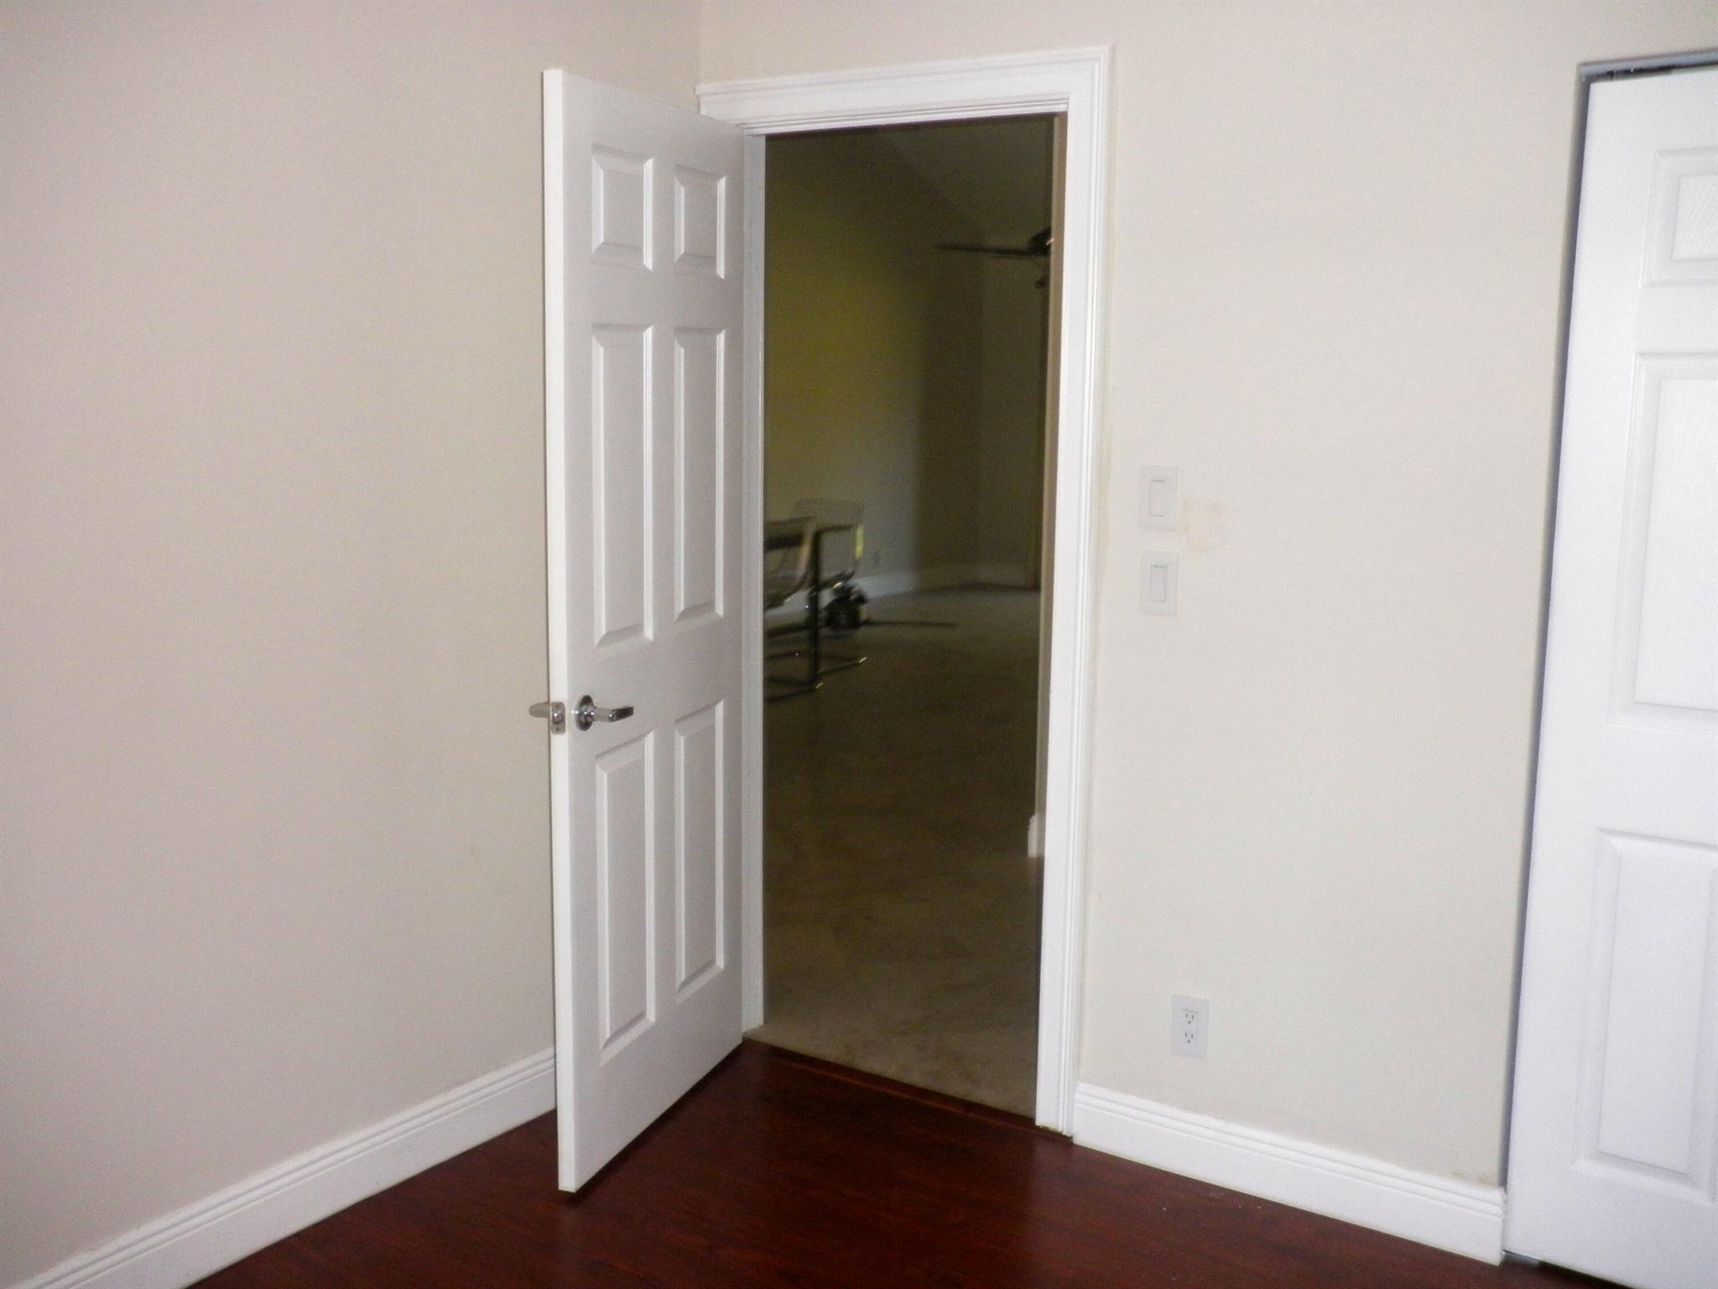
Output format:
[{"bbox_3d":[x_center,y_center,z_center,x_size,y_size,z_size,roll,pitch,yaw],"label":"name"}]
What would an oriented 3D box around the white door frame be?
[{"bbox_3d":[0.072,-0.096,3.775,0.978,2.145,0.120,7,11,33],"label":"white door frame"}]

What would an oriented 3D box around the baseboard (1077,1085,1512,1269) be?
[{"bbox_3d":[0.792,0.992,3.397,0.838,0.137,0.016,7,11,33],"label":"baseboard"}]

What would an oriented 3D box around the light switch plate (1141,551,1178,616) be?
[{"bbox_3d":[0.570,-0.115,3.387,0.074,0.118,0.008,7,11,33],"label":"light switch plate"}]

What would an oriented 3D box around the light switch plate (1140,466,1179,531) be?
[{"bbox_3d":[0.566,-0.274,3.366,0.074,0.118,0.008,7,11,33],"label":"light switch plate"}]

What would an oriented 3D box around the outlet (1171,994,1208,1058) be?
[{"bbox_3d":[0.643,0.743,3.466,0.074,0.117,0.008,7,11,33],"label":"outlet"}]

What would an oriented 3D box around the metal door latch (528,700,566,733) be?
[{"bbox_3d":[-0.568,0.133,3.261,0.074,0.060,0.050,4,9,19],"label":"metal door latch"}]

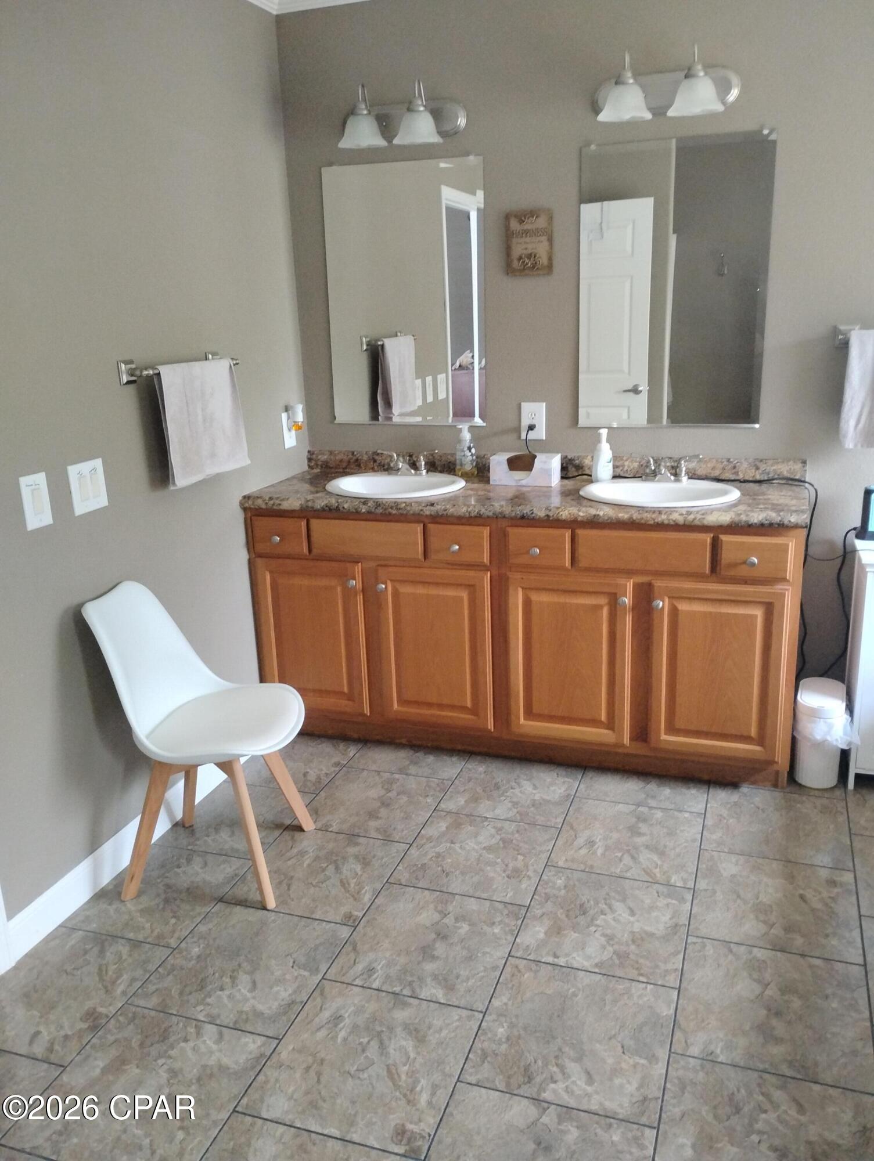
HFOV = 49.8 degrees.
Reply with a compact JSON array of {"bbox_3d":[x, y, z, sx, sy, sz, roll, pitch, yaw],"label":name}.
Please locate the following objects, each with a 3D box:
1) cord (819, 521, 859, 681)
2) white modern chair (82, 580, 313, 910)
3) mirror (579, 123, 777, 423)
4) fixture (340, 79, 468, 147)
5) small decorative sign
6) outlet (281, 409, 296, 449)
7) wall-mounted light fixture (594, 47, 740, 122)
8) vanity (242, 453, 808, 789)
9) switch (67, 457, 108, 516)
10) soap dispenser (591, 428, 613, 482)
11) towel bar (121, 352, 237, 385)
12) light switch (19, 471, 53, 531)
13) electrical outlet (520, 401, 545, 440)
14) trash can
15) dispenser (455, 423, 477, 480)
[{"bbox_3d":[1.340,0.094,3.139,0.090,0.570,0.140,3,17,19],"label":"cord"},{"bbox_3d":[-0.633,0.427,2.652,0.515,0.840,0.475,0,16,8],"label":"white modern chair"},{"bbox_3d":[0.780,-0.971,3.133,0.610,0.915,0.011,3,17,19],"label":"mirror"},{"bbox_3d":[-0.150,-1.562,3.154,0.450,0.225,0.225,3,17,19],"label":"fixture"},{"bbox_3d":[0.319,-1.157,3.222,0.160,0.210,0.018,3,17,19],"label":"small decorative sign"},{"bbox_3d":[-0.556,-0.569,3.552,0.011,0.131,0.087,3,17,19],"label":"outlet"},{"bbox_3d":[0.693,-1.529,2.890,0.460,0.192,0.200,3,17,19],"label":"wall-mounted light fixture"},{"bbox_3d":[0.291,0.100,3.332,1.841,1.012,0.537,3,17,19],"label":"vanity"},{"bbox_3d":[-0.942,-0.253,2.544,0.010,0.133,0.138,3,17,19],"label":"switch"},{"bbox_3d":[0.581,-0.441,3.301,0.074,0.188,0.068,-2,16,1],"label":"soap dispenser"},{"bbox_3d":[-0.766,-0.650,2.867,0.085,0.070,0.527,3,17,19],"label":"towel bar"},{"bbox_3d":[-1.008,-0.199,2.365,0.010,0.133,0.089,3,17,19],"label":"light switch"},{"bbox_3d":[0.347,-0.573,3.395,0.087,0.133,0.012,3,17,19],"label":"electrical outlet"},{"bbox_3d":[1.236,0.490,3.035,0.160,0.287,0.250,3,17,19],"label":"trash can"},{"bbox_3d":[0.106,-0.471,3.425,0.076,0.195,0.074,-2,16,1],"label":"dispenser"}]

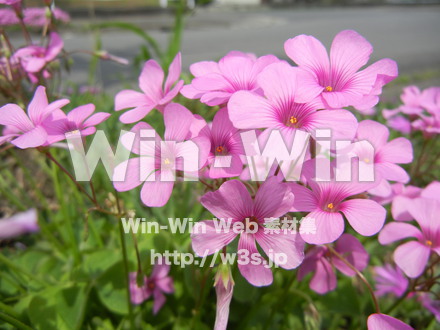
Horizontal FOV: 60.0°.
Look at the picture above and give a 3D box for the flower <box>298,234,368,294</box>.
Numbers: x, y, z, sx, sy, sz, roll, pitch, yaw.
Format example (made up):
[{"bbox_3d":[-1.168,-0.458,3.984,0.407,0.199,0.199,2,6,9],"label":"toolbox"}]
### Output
[{"bbox_3d":[0.056,0.045,0.188,0.033,0.033,0.013,-7,4,17],"label":"flower"}]

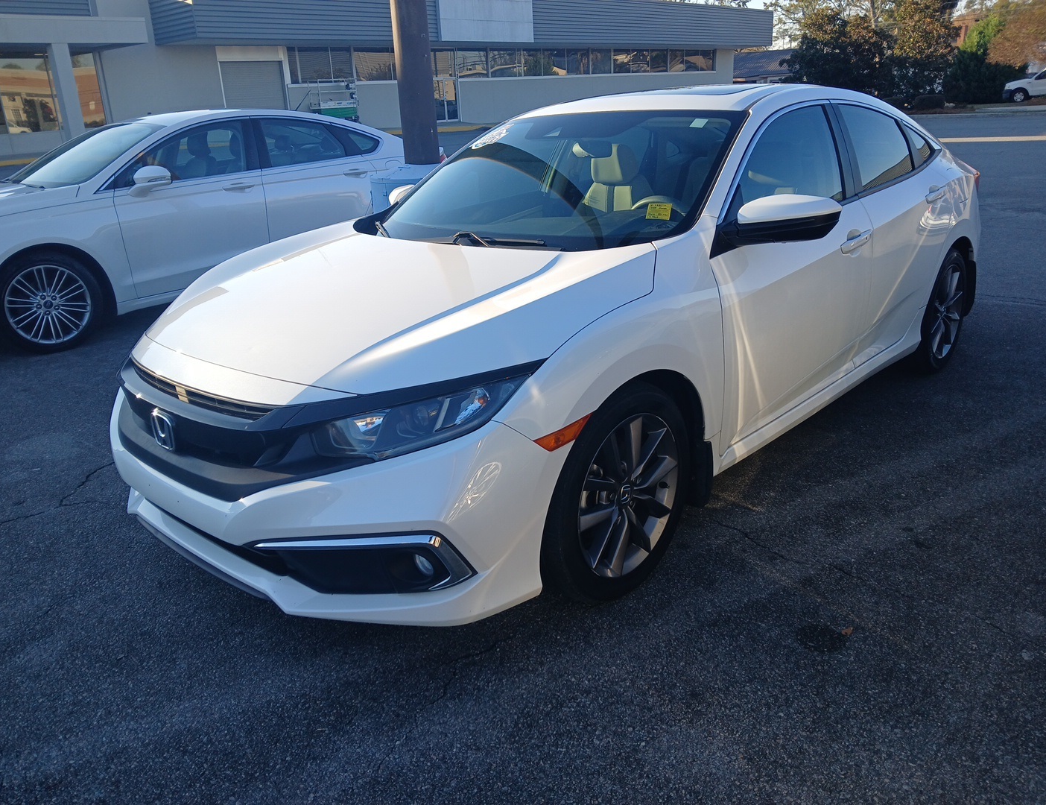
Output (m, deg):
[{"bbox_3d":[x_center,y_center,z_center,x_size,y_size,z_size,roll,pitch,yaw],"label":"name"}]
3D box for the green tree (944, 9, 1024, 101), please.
[{"bbox_3d":[28.344,-21.239,49.500,4.400,5.200,4.400,7,21,27],"label":"green tree"}]

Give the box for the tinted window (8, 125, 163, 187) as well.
[{"bbox_3d":[-3.204,-1.752,5.750,1.420,0.130,0.960,12,50,39],"label":"tinted window"}]

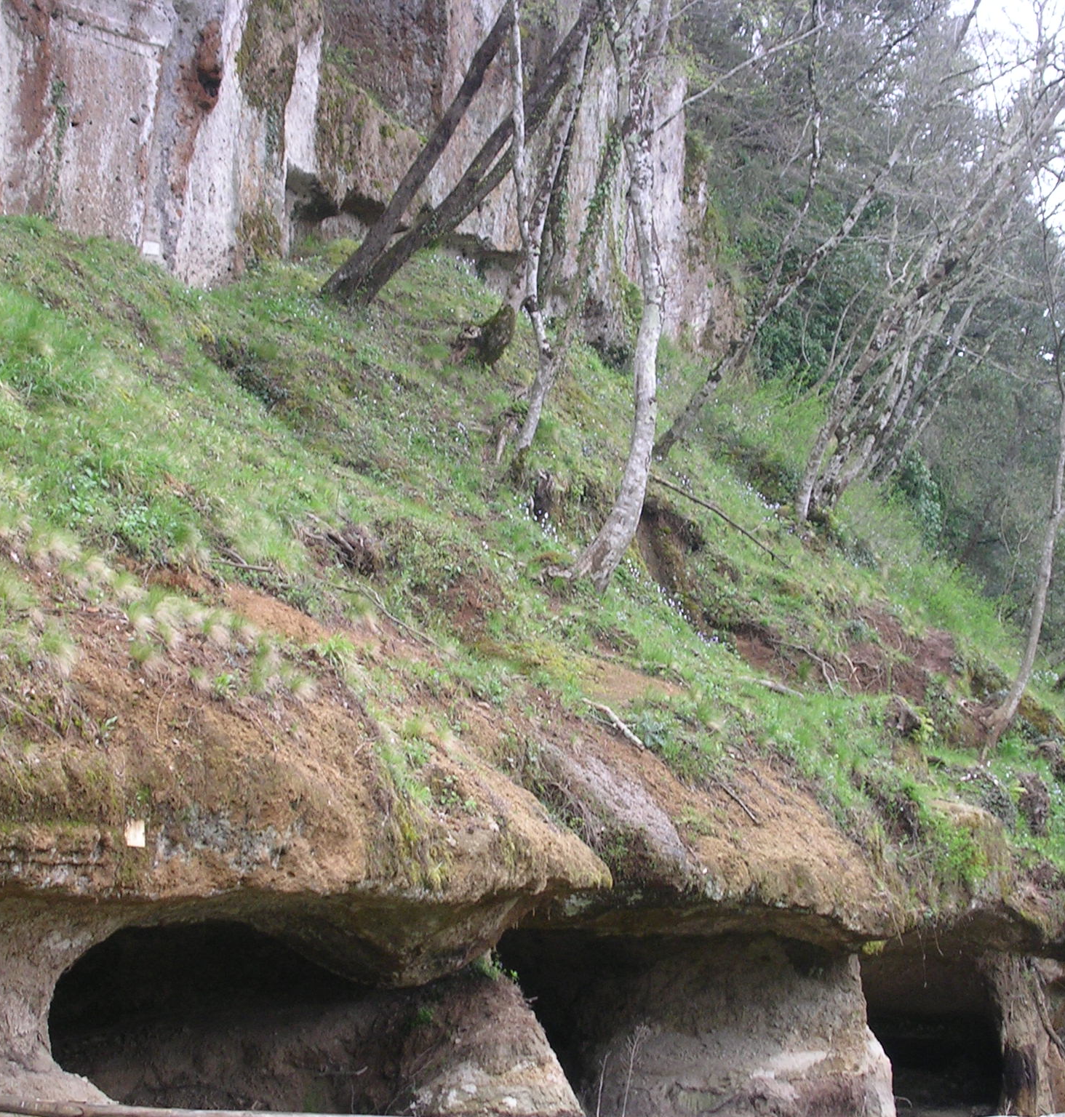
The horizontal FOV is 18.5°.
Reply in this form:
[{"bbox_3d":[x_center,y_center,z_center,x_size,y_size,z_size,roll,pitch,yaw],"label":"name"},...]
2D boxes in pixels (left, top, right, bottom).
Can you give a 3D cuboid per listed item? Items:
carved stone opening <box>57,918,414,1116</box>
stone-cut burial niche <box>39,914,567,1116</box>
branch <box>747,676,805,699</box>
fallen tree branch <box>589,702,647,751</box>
[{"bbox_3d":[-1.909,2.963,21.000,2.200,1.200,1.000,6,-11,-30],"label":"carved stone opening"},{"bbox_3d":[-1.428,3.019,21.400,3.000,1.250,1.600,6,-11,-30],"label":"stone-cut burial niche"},{"bbox_3d":[2.008,1.062,27.000,0.520,0.070,0.080,19,-2,22],"label":"branch"},{"bbox_3d":[0.643,1.256,24.600,0.580,0.070,0.090,41,7,22],"label":"fallen tree branch"}]

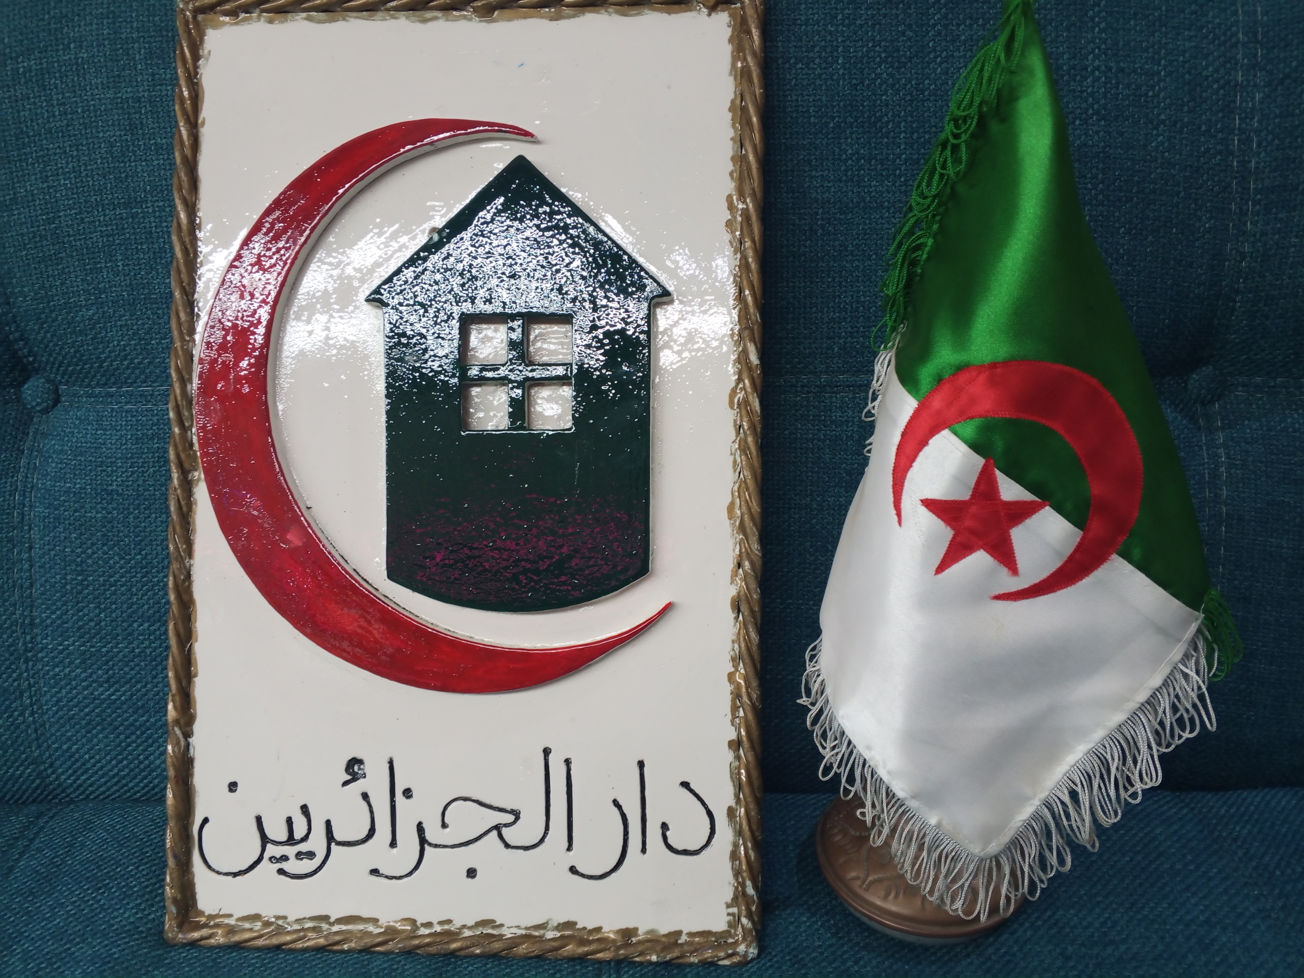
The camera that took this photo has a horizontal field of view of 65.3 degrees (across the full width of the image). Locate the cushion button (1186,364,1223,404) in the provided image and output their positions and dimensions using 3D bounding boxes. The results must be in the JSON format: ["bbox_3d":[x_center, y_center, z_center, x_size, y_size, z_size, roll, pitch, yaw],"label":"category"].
[{"bbox_3d":[0.290,-0.055,0.535,0.019,0.019,0.009,0,3,0],"label":"cushion button"}]

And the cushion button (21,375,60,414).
[{"bbox_3d":[-0.322,-0.050,0.535,0.019,0.019,0.009,0,3,0],"label":"cushion button"}]

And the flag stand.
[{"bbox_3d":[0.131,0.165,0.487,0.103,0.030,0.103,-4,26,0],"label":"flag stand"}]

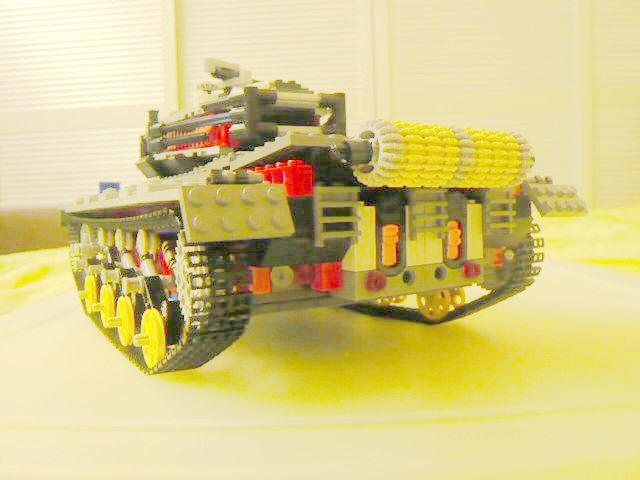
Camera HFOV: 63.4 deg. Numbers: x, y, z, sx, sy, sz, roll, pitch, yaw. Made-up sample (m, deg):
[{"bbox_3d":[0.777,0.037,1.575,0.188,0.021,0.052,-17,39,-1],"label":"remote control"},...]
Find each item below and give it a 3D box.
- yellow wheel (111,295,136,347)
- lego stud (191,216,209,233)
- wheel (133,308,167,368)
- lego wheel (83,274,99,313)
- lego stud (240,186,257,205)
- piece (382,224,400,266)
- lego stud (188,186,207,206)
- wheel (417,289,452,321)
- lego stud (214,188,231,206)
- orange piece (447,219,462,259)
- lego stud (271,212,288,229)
[{"bbox_3d":[-0.096,0.039,0.255,0.005,0.024,0.024,-4,5,-32],"label":"yellow wheel"},{"bbox_3d":[-0.033,-0.004,0.143,0.005,0.005,0.002,-4,-16,-30],"label":"lego stud"},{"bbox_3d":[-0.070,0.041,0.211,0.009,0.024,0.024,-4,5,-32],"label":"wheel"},{"bbox_3d":[-0.150,0.036,0.341,0.005,0.024,0.024,-4,5,-32],"label":"lego wheel"},{"bbox_3d":[-0.021,-0.013,0.153,0.005,0.005,0.002,-4,-16,-30],"label":"lego stud"},{"bbox_3d":[0.025,0.002,0.186,0.006,0.015,0.005,-4,5,-32],"label":"piece"},{"bbox_3d":[-0.034,-0.012,0.145,0.005,0.005,0.002,-4,-16,-30],"label":"lego stud"},{"bbox_3d":[0.065,0.033,0.294,0.005,0.024,0.024,-4,5,-32],"label":"wheel"},{"bbox_3d":[-0.027,-0.012,0.146,0.005,0.005,0.002,-4,-19,-32],"label":"lego stud"},{"bbox_3d":[0.053,0.000,0.203,0.006,0.015,0.006,-4,3,-30],"label":"orange piece"},{"bbox_3d":[-0.012,-0.006,0.155,0.005,0.005,0.002,-4,-16,-30],"label":"lego stud"}]

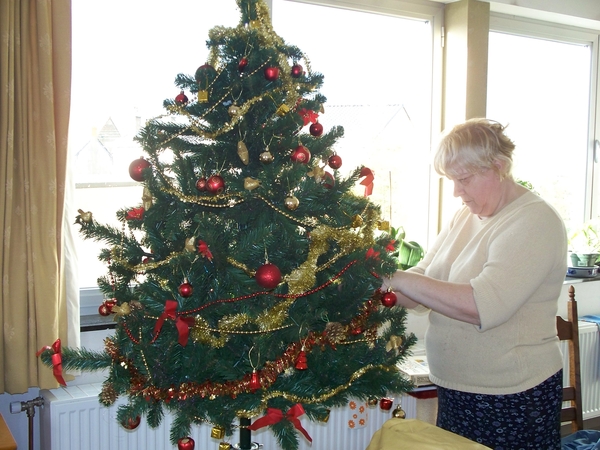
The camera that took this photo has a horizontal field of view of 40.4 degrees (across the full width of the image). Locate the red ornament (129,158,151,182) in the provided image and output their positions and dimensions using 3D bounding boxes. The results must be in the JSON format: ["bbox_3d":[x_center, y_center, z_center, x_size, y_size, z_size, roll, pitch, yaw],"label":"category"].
[{"bbox_3d":[-0.416,-0.142,2.120,0.060,0.062,0.060,1,4,0],"label":"red ornament"}]

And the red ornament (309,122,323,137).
[{"bbox_3d":[0.037,-0.230,1.960,0.033,0.034,0.033,1,4,0],"label":"red ornament"}]

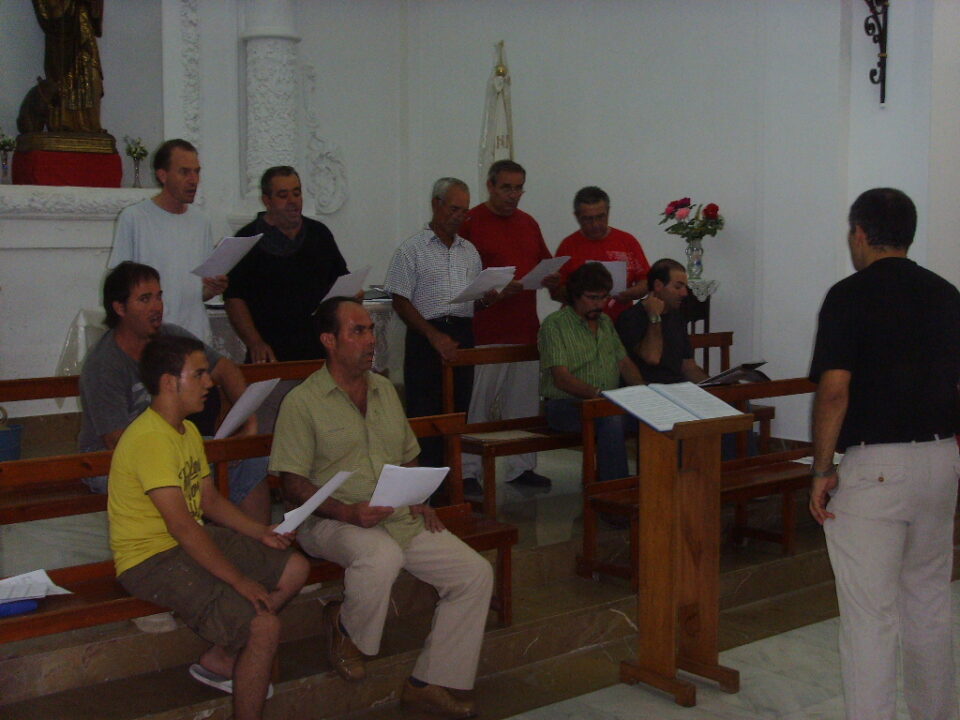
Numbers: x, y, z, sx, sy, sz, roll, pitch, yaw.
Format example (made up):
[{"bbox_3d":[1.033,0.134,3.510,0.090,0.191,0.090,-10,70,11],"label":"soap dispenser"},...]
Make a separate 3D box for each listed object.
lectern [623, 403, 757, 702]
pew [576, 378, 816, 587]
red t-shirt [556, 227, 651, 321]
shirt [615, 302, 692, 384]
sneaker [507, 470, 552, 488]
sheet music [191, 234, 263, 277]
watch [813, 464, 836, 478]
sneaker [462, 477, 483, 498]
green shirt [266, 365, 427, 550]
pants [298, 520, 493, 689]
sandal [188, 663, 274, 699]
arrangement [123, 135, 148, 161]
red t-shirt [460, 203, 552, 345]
[{"bbox_3d":[0.716,0.664,4.549,0.420,1.080,0.345,-4,6,-39],"label":"lectern"},{"bbox_3d":[1.379,0.523,6.076,2.160,0.793,0.379,-4,6,-39],"label":"pew"},{"bbox_3d":[0.727,-0.456,7.472,0.540,0.690,0.320,-1,5,-13],"label":"red t-shirt"},{"bbox_3d":[0.940,-0.007,6.800,0.320,0.623,0.480,3,6,40],"label":"shirt"},{"bbox_3d":[0.266,0.641,6.904,0.290,0.100,0.105,2,6,26],"label":"sneaker"},{"bbox_3d":[-1.113,-0.465,5.487,0.297,0.012,0.210,-38,-17,36],"label":"sheet music"},{"bbox_3d":[1.012,0.327,3.660,0.058,0.042,0.060,-2,5,-13],"label":"watch"},{"bbox_3d":[-0.035,0.662,6.673,0.105,0.105,0.285,-3,6,-30],"label":"sneaker"},{"bbox_3d":[-0.485,0.351,4.522,0.540,0.668,0.340,-3,5,-31],"label":"green shirt"},{"bbox_3d":[-0.294,0.837,4.480,0.530,0.600,0.650,-4,6,-38],"label":"pants"},{"bbox_3d":[-0.821,1.042,4.099,0.285,0.075,0.100,10,8,19],"label":"sandal"},{"bbox_3d":[-2.851,-1.758,10.327,0.210,0.210,0.190,-4,6,-39],"label":"arrangement"},{"bbox_3d":[0.125,-0.463,6.697,0.520,0.755,0.320,-3,6,-33],"label":"red t-shirt"}]

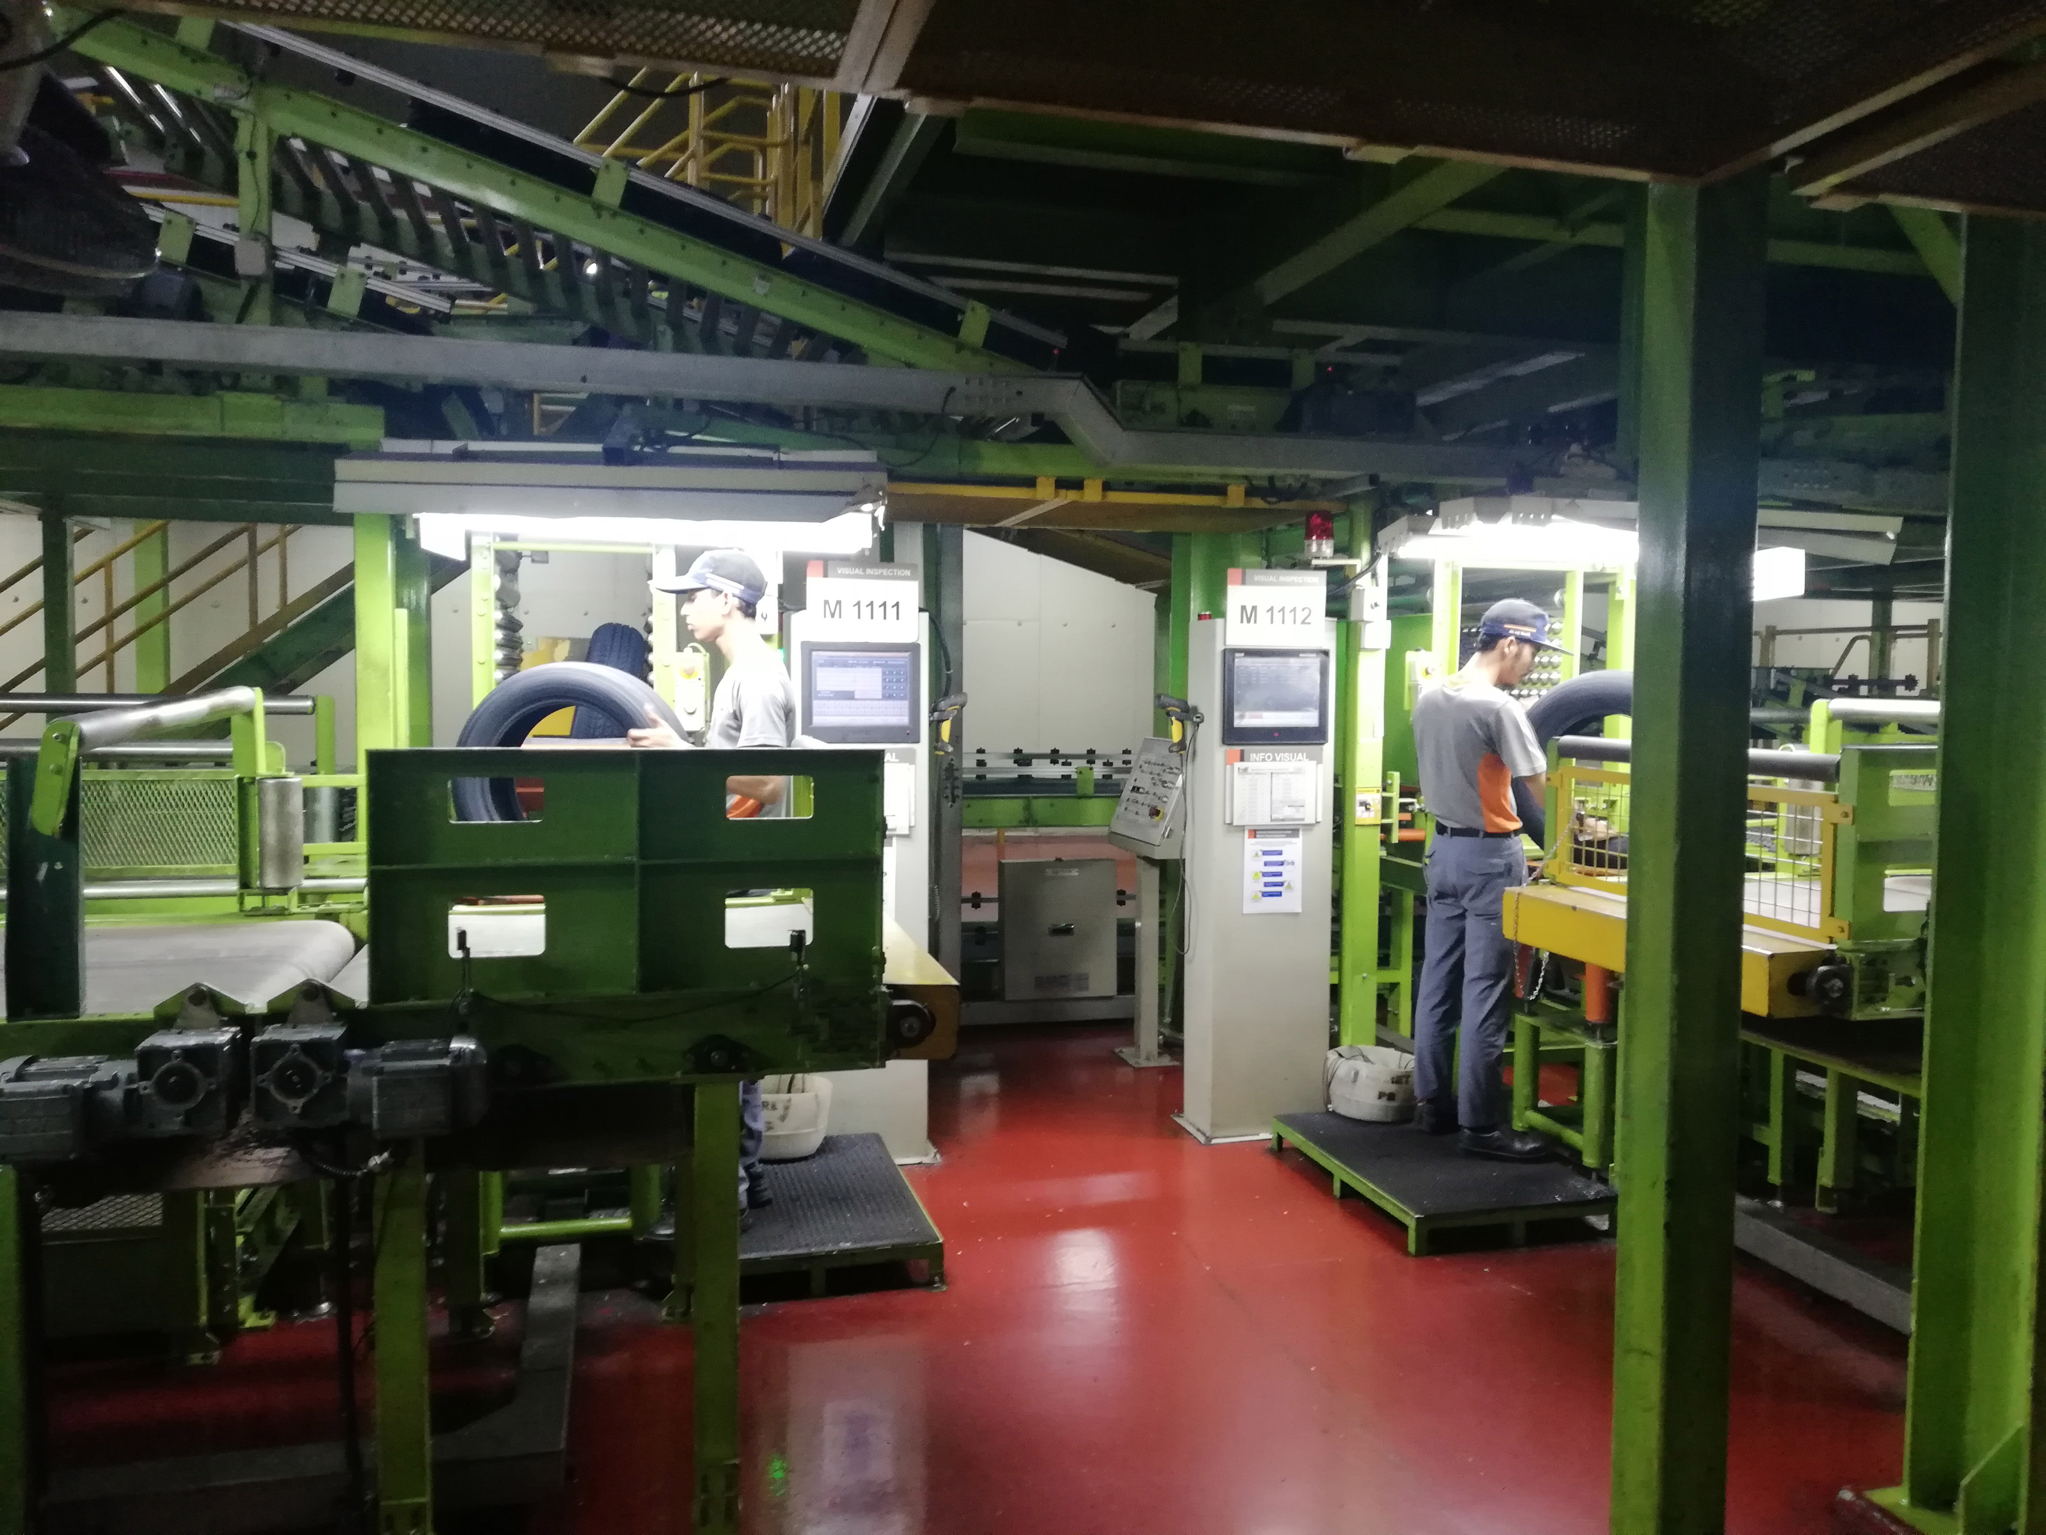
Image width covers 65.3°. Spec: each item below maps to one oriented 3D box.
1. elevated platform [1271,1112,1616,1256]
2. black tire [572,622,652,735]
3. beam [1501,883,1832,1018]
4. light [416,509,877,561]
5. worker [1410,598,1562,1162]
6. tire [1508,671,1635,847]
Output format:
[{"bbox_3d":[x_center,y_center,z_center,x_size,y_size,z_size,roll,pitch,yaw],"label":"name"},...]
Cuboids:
[{"bbox_3d":[1.288,1.264,4.972,0.665,0.120,0.980,-1,4,-14],"label":"elevated platform"},{"bbox_3d":[-1.414,-0.165,5.400,0.210,0.650,0.650,9,2,-14],"label":"black tire"},{"bbox_3d":[1.500,0.426,3.836,0.150,0.130,0.977,-1,4,-15],"label":"beam"},{"bbox_3d":[-0.959,-0.602,4.100,1.150,0.110,0.200,-1,4,-15],"label":"light"},{"bbox_3d":[1.466,0.340,5.005,0.450,1.720,0.470,-1,4,-22],"label":"worker"},{"bbox_3d":[1.811,0.017,4.920,0.635,0.635,0.210,2,4,18],"label":"tire"}]

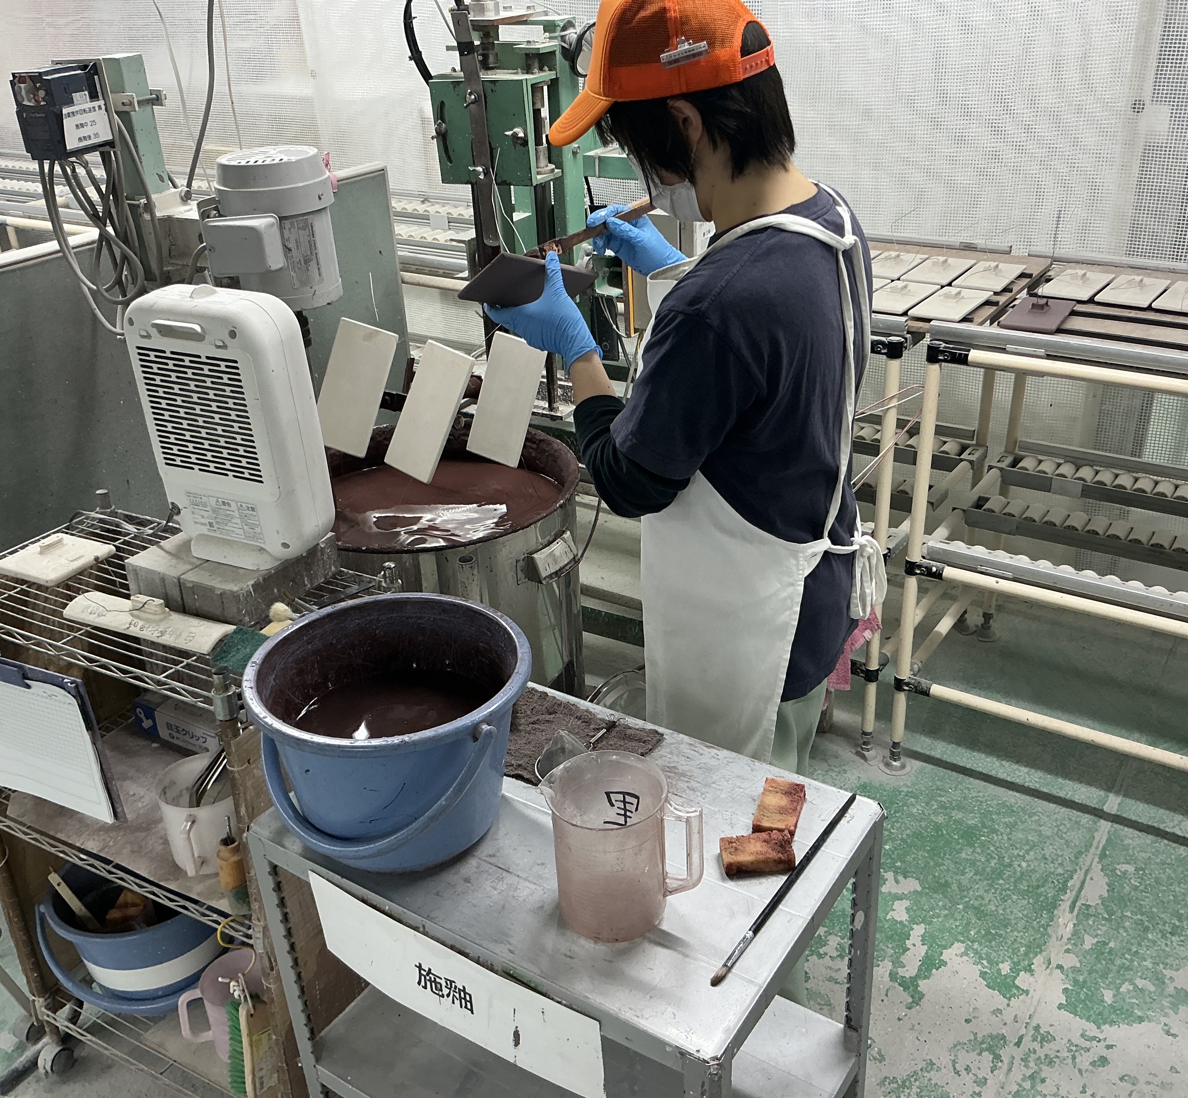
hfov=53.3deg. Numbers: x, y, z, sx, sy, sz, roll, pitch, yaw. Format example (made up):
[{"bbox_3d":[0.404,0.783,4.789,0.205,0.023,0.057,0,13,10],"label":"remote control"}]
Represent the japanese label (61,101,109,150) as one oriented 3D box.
[{"bbox_3d":[-0.739,-0.620,1.730,0.004,0.054,0.092,7,29,18],"label":"japanese label"}]

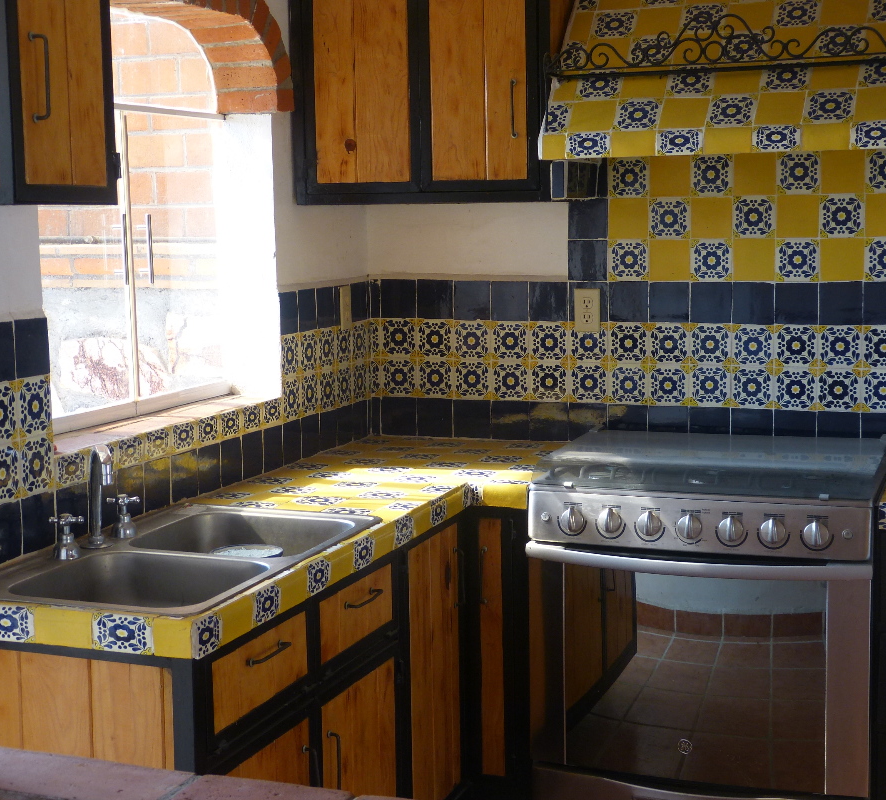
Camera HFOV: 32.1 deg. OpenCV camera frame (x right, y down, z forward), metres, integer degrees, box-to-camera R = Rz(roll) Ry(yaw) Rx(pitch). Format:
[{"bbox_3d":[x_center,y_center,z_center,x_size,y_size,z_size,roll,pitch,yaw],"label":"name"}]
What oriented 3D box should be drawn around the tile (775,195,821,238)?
[{"bbox_3d":[0.891,-0.459,3.860,0.106,0.106,0.010,2,7,20],"label":"tile"}]

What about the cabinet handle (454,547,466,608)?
[{"bbox_3d":[0.042,0.406,3.495,0.029,0.140,0.013,2,7,20],"label":"cabinet handle"}]

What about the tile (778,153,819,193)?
[{"bbox_3d":[0.893,-0.570,3.863,0.106,0.106,0.010,2,6,21],"label":"tile"}]

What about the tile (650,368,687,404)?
[{"bbox_3d":[0.590,-0.037,4.024,0.104,0.104,0.010,2,7,20],"label":"tile"}]

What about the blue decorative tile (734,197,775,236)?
[{"bbox_3d":[0.778,-0.456,3.838,0.105,0.105,0.008,2,7,21],"label":"blue decorative tile"}]

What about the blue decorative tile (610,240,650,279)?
[{"bbox_3d":[0.490,-0.367,4.040,0.106,0.106,0.010,2,6,21],"label":"blue decorative tile"}]

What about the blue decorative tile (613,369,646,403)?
[{"bbox_3d":[0.492,-0.040,4.075,0.106,0.106,0.010,2,6,21],"label":"blue decorative tile"}]

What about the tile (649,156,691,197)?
[{"bbox_3d":[0.577,-0.569,3.901,0.105,0.105,0.008,2,7,21],"label":"tile"}]

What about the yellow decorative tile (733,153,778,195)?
[{"bbox_3d":[0.792,-0.573,3.901,0.106,0.106,0.010,2,6,21],"label":"yellow decorative tile"}]

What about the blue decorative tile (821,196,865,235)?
[{"bbox_3d":[0.978,-0.450,3.763,0.105,0.105,0.008,2,7,21],"label":"blue decorative tile"}]

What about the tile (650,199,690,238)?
[{"bbox_3d":[0.590,-0.471,3.990,0.106,0.106,0.010,2,6,21],"label":"tile"}]

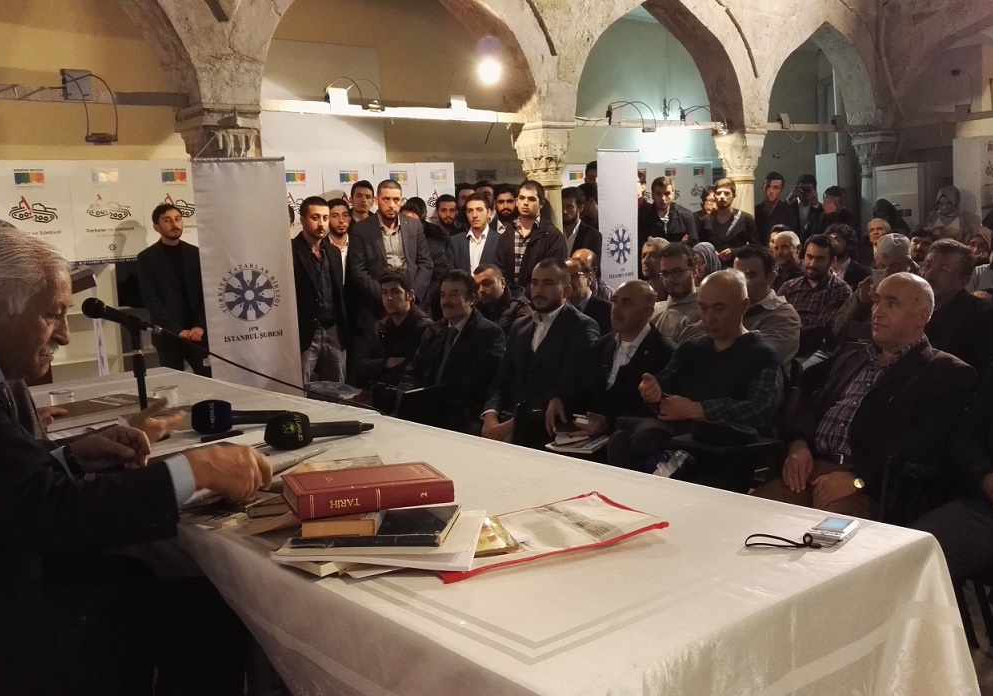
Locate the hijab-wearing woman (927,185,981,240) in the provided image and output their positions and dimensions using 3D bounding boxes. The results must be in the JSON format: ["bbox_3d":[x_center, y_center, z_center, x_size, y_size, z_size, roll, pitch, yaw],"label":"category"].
[{"bbox_3d":[3.961,-0.601,7.781,0.440,1.635,0.300,-1,6,27],"label":"hijab-wearing woman"}]

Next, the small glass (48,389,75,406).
[{"bbox_3d":[-1.205,0.159,2.464,0.072,0.075,0.072,-2,9,0],"label":"small glass"}]

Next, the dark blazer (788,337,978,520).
[{"bbox_3d":[1.215,0.260,2.760,0.560,0.600,0.430,6,12,39],"label":"dark blazer"}]

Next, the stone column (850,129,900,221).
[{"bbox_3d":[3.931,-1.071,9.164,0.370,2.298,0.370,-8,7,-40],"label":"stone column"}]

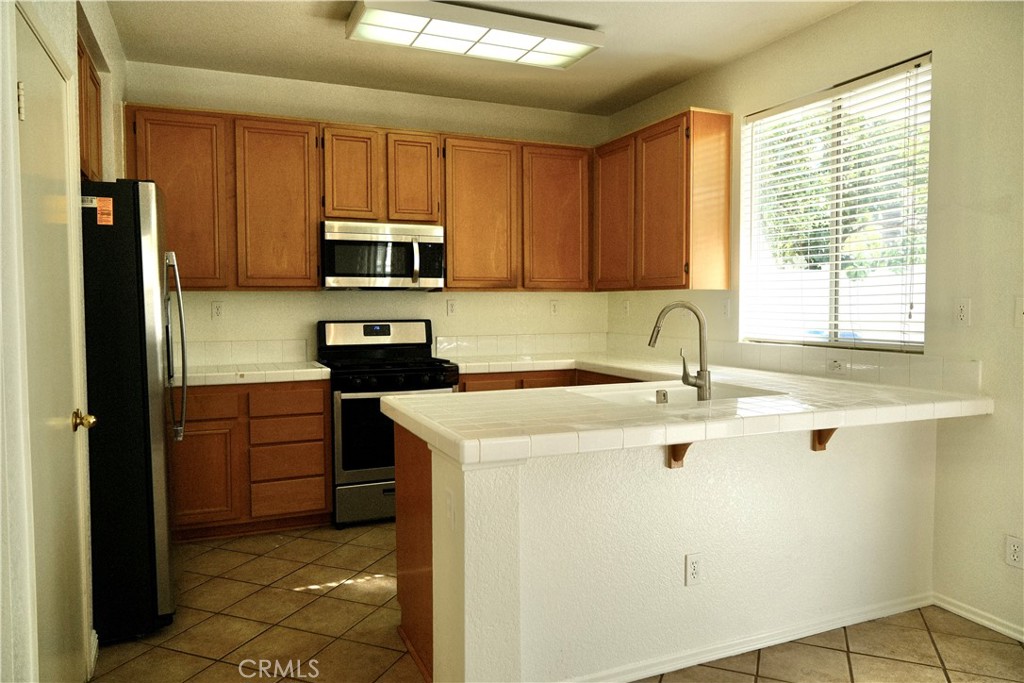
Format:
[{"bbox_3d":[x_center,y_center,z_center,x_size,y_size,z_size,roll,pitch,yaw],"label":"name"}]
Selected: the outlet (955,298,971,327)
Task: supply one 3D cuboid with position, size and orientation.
[{"bbox_3d":[1.847,-0.120,2.802,0.009,0.115,0.070,-1,3,-23],"label":"outlet"}]

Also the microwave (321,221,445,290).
[{"bbox_3d":[-0.861,-0.552,4.517,0.769,0.424,0.370,-1,3,-22],"label":"microwave"}]

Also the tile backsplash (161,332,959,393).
[{"bbox_3d":[-0.198,0.118,3.449,3.255,0.153,2.918,-1,3,-22],"label":"tile backsplash"}]

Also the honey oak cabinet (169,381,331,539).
[{"bbox_3d":[-1.609,0.658,4.076,0.961,0.869,0.623,-1,3,-23],"label":"honey oak cabinet"}]

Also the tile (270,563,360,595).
[{"bbox_3d":[-0.936,1.135,3.248,0.301,0.010,0.301,1,3,21],"label":"tile"}]

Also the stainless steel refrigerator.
[{"bbox_3d":[-1.847,0.263,2.920,0.835,1.760,0.910,-1,3,-22],"label":"stainless steel refrigerator"}]

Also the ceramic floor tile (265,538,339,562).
[{"bbox_3d":[-1.110,1.117,3.641,0.301,0.010,0.301,1,3,21],"label":"ceramic floor tile"}]

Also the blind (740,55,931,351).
[{"bbox_3d":[1.578,-0.614,3.444,0.055,1.272,1.133,-1,3,-22],"label":"blind"}]

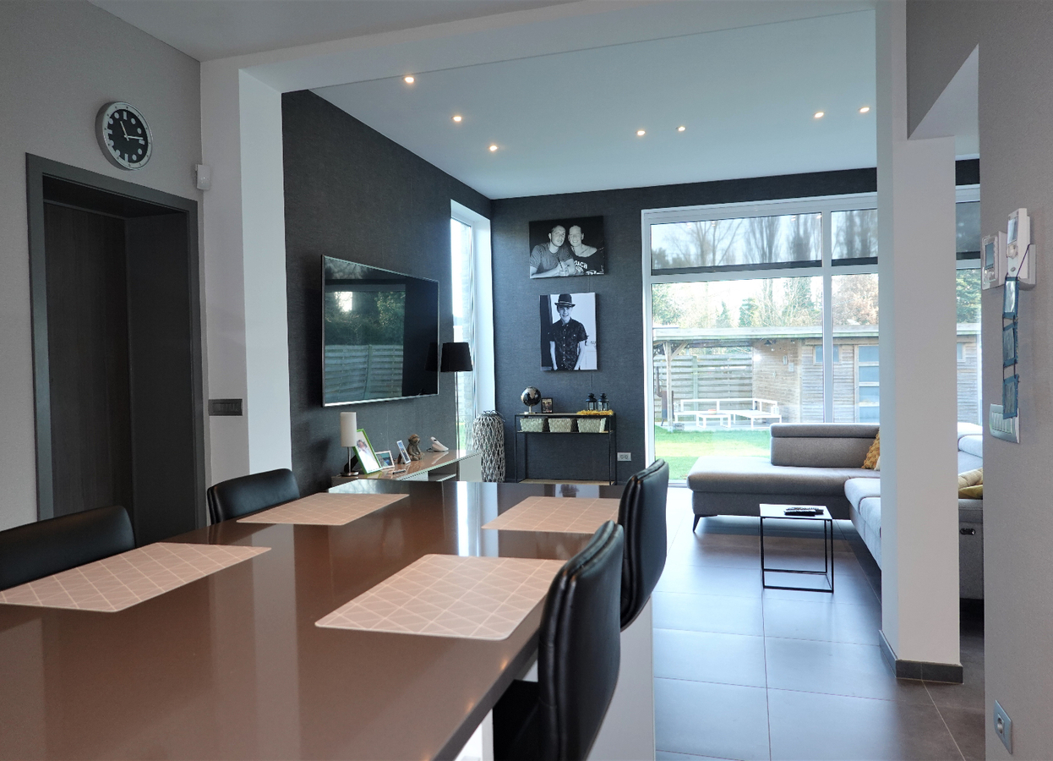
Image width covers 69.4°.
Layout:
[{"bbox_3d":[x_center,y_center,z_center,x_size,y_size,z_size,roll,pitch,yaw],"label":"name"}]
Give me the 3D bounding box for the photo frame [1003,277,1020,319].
[{"bbox_3d":[1.161,-0.199,1.823,0.012,0.098,0.101,-1,1,16],"label":"photo frame"}]

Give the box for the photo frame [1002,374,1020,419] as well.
[{"bbox_3d":[1.169,0.042,1.836,0.012,0.100,0.107,-1,1,16],"label":"photo frame"}]

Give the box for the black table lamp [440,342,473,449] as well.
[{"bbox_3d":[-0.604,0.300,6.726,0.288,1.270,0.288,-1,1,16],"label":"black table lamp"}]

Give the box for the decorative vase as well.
[{"bbox_3d":[-0.349,0.724,7.216,0.318,0.883,0.318,-1,1,0],"label":"decorative vase"}]

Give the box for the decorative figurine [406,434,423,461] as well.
[{"bbox_3d":[-0.892,0.522,6.114,0.125,0.212,0.150,0,1,42],"label":"decorative figurine"}]

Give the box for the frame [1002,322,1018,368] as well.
[{"bbox_3d":[1.135,-0.083,1.786,0.015,0.105,0.078,-1,1,14],"label":"frame"}]

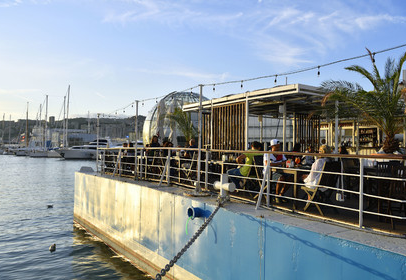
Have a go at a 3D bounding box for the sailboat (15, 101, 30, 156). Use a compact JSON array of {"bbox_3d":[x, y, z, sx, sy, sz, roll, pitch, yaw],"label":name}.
[{"bbox_3d":[-66.800,-4.000,138.000,3.800,19.300,12.000,0,-1,9],"label":"sailboat"}]

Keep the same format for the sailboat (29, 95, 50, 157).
[{"bbox_3d":[-51.700,-4.300,119.000,4.100,19.600,12.500,0,-1,9],"label":"sailboat"}]

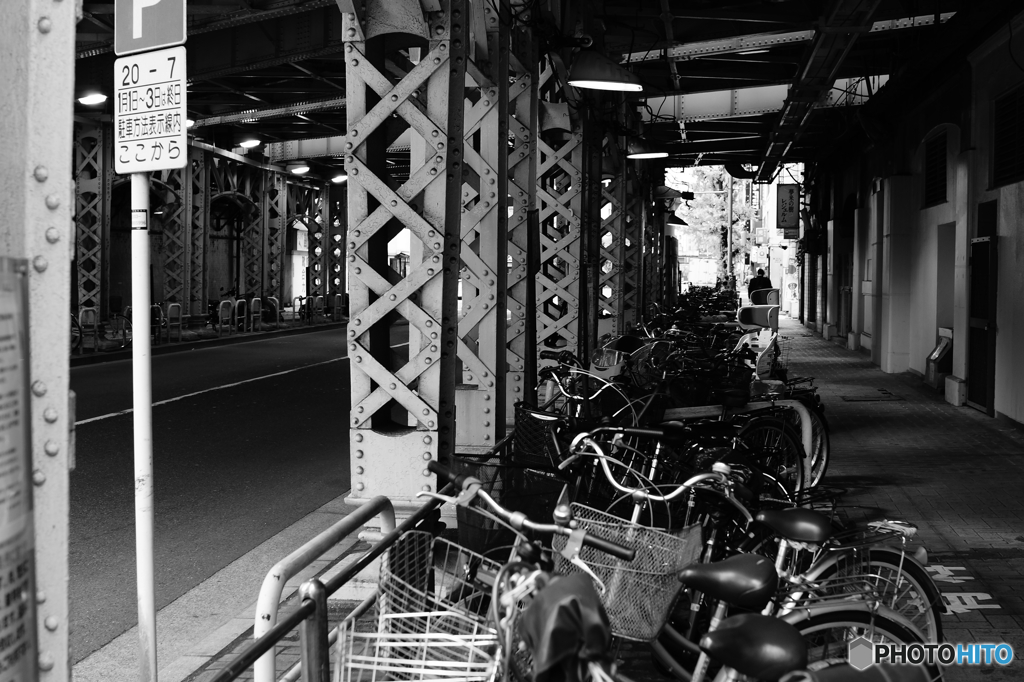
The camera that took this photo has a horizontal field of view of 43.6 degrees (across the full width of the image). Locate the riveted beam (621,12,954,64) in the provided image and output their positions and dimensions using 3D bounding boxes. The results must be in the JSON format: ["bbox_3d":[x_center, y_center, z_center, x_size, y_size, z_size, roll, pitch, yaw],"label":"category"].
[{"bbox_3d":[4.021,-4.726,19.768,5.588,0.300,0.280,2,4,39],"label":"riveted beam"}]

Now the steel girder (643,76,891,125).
[{"bbox_3d":[4.215,-4.087,21.700,4.700,0.480,0.280,2,4,34],"label":"steel girder"}]

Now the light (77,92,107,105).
[{"bbox_3d":[-7.377,-4.273,22.500,0.460,0.200,0.400,0,3,8],"label":"light"}]

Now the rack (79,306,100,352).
[{"bbox_3d":[-7.496,-0.178,22.747,0.070,0.820,0.700,0,3,7],"label":"rack"}]

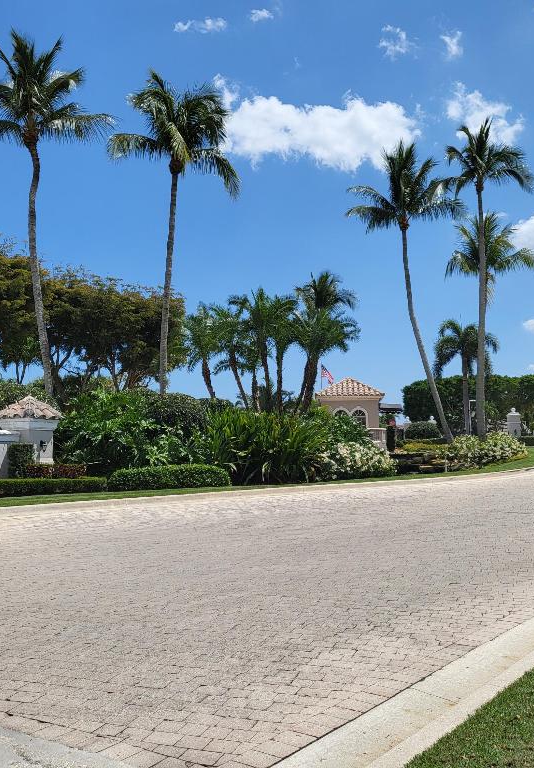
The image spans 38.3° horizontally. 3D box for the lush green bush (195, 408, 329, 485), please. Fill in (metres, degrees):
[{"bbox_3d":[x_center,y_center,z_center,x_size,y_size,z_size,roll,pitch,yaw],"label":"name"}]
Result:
[{"bbox_3d":[-0.140,1.932,23.823,4.150,2.346,3.000,-1,-4,0],"label":"lush green bush"}]

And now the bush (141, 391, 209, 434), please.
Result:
[{"bbox_3d":[-3.125,1.380,26.270,2.323,2.320,2.200,-1,-4,0],"label":"bush"}]

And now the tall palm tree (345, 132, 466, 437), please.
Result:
[{"bbox_3d":[5.962,-4.124,33.362,5.116,13.196,4.900,-1,-4,0],"label":"tall palm tree"}]

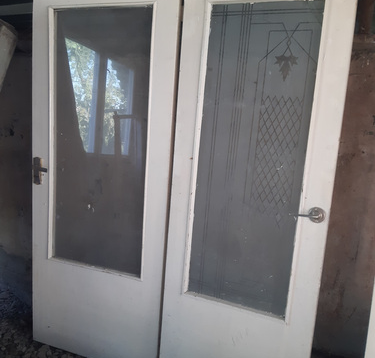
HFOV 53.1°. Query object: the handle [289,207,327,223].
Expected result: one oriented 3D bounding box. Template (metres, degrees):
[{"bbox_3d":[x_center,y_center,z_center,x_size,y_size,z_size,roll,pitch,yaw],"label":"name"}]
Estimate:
[{"bbox_3d":[0.471,0.142,1.476,0.138,0.061,0.058,7,9,22],"label":"handle"}]

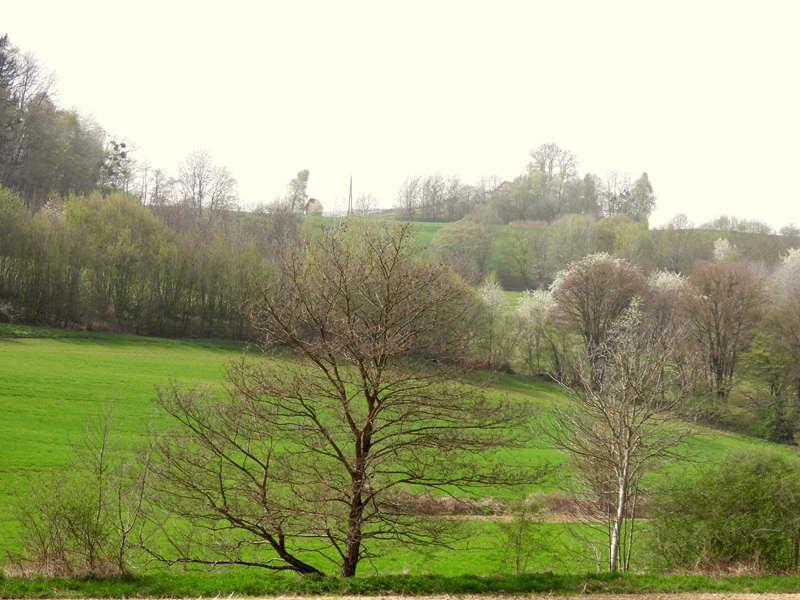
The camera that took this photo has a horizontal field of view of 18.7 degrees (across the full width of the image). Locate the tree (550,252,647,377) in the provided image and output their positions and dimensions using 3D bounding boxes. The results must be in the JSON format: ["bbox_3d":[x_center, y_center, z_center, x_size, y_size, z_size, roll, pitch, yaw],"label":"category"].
[{"bbox_3d":[15.542,1.527,190.000,7.517,10.492,7.141,0,-1,0],"label":"tree"}]

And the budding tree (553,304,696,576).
[{"bbox_3d":[5.618,3.419,61.000,3.771,6.913,3.582,0,-1,0],"label":"budding tree"}]

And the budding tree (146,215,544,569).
[{"bbox_3d":[-1.397,2.473,60.000,9.643,8.778,8.197,0,-1,0],"label":"budding tree"}]

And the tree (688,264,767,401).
[{"bbox_3d":[26.237,2.371,195.000,6.429,11.090,6.429,0,-1,0],"label":"tree"}]

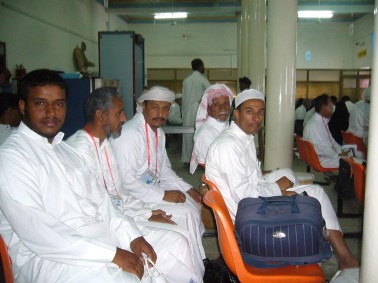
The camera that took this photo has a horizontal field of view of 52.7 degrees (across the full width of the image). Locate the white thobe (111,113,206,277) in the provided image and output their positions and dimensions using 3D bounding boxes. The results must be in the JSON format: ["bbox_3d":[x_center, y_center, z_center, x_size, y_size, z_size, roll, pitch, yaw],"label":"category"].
[{"bbox_3d":[-0.190,0.321,2.390,0.660,1.000,0.500,4,8,28],"label":"white thobe"}]

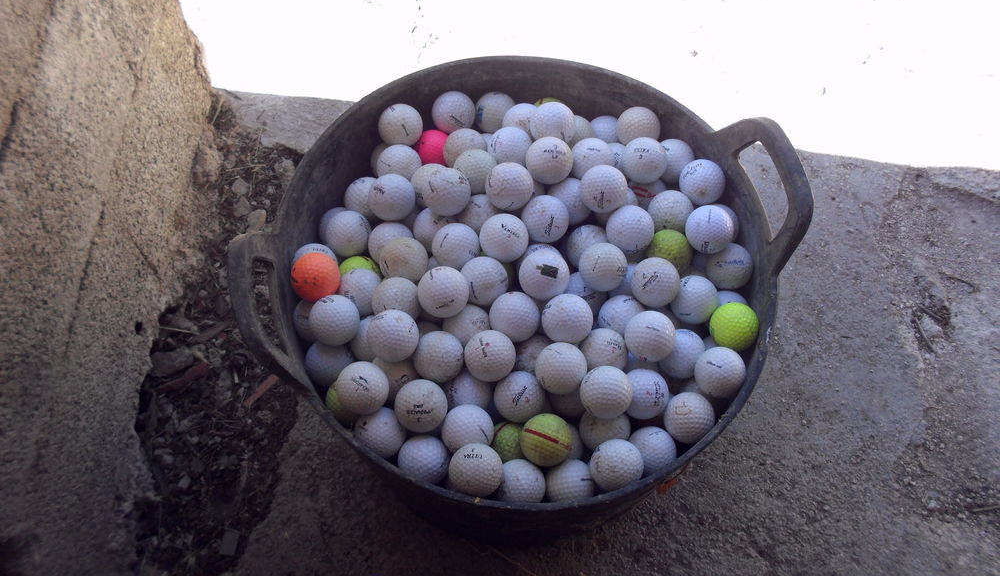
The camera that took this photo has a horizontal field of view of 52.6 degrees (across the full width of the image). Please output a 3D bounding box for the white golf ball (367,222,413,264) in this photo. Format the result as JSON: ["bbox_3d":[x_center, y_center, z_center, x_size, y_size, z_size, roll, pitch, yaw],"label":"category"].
[{"bbox_3d":[-0.101,-0.039,0.939,0.043,0.043,0.043,2,64,-3],"label":"white golf ball"}]

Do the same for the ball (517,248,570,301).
[{"bbox_3d":[0.037,-0.011,0.854,0.043,0.043,0.043,1,65,-3],"label":"ball"}]

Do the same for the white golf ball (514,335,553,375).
[{"bbox_3d":[0.035,0.064,0.919,0.043,0.043,0.043,1,64,-2],"label":"white golf ball"}]

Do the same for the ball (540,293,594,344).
[{"bbox_3d":[0.057,0.026,0.848,0.043,0.043,0.043,1,65,-3],"label":"ball"}]

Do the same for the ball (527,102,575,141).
[{"bbox_3d":[0.049,-0.152,0.943,0.043,0.043,0.043,2,64,-3],"label":"ball"}]

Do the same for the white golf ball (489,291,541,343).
[{"bbox_3d":[0.012,0.025,0.861,0.043,0.043,0.043,2,64,-4],"label":"white golf ball"}]

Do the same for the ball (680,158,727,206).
[{"bbox_3d":[0.190,-0.100,0.951,0.043,0.043,0.043,2,64,-3],"label":"ball"}]

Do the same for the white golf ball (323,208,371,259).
[{"bbox_3d":[-0.140,-0.050,0.930,0.043,0.043,0.043,0,59,0],"label":"white golf ball"}]

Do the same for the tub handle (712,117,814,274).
[{"bbox_3d":[0.250,-0.092,0.930,0.052,0.056,0.157,-14,66,-11],"label":"tub handle"}]

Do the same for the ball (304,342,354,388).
[{"bbox_3d":[-0.150,0.065,0.888,0.043,0.043,0.043,1,65,-3],"label":"ball"}]

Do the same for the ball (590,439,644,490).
[{"bbox_3d":[0.095,0.144,0.822,0.043,0.043,0.043,1,62,-1],"label":"ball"}]

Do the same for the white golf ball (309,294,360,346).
[{"bbox_3d":[-0.141,0.027,0.860,0.043,0.043,0.043,0,64,-4],"label":"white golf ball"}]

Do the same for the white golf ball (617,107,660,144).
[{"bbox_3d":[0.137,-0.157,0.999,0.043,0.043,0.043,1,62,-1],"label":"white golf ball"}]

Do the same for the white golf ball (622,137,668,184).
[{"bbox_3d":[0.135,-0.120,0.946,0.043,0.043,0.043,2,64,-3],"label":"white golf ball"}]

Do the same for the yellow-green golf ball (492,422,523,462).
[{"bbox_3d":[0.008,0.137,0.881,0.043,0.043,0.043,1,65,-3],"label":"yellow-green golf ball"}]

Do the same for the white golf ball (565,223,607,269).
[{"bbox_3d":[0.083,-0.036,0.927,0.043,0.043,0.043,1,65,-3],"label":"white golf ball"}]

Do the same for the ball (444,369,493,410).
[{"bbox_3d":[-0.027,0.093,0.892,0.043,0.043,0.043,0,62,-1],"label":"ball"}]

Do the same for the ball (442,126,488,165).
[{"bbox_3d":[-0.033,-0.130,0.962,0.043,0.043,0.043,0,59,0],"label":"ball"}]

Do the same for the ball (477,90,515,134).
[{"bbox_3d":[-0.004,-0.179,1.036,0.043,0.043,0.043,1,62,-1],"label":"ball"}]

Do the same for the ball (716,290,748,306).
[{"bbox_3d":[0.212,0.023,0.949,0.043,0.043,0.043,5,64,0],"label":"ball"}]

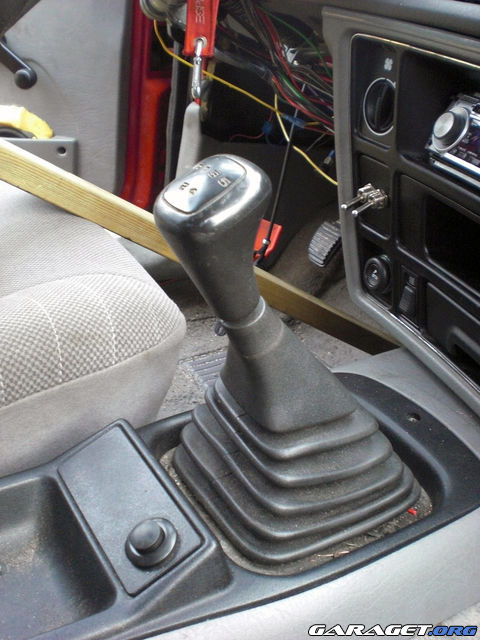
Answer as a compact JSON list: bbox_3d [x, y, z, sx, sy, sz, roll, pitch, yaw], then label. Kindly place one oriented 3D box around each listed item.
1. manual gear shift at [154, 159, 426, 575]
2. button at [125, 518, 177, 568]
[{"bbox_3d":[0.038,0.015,0.459,0.211,0.244,0.115,-10,32,-29],"label":"manual gear shift"},{"bbox_3d":[-0.054,0.130,0.420,0.032,0.013,0.032,-12,40,10],"label":"button"}]

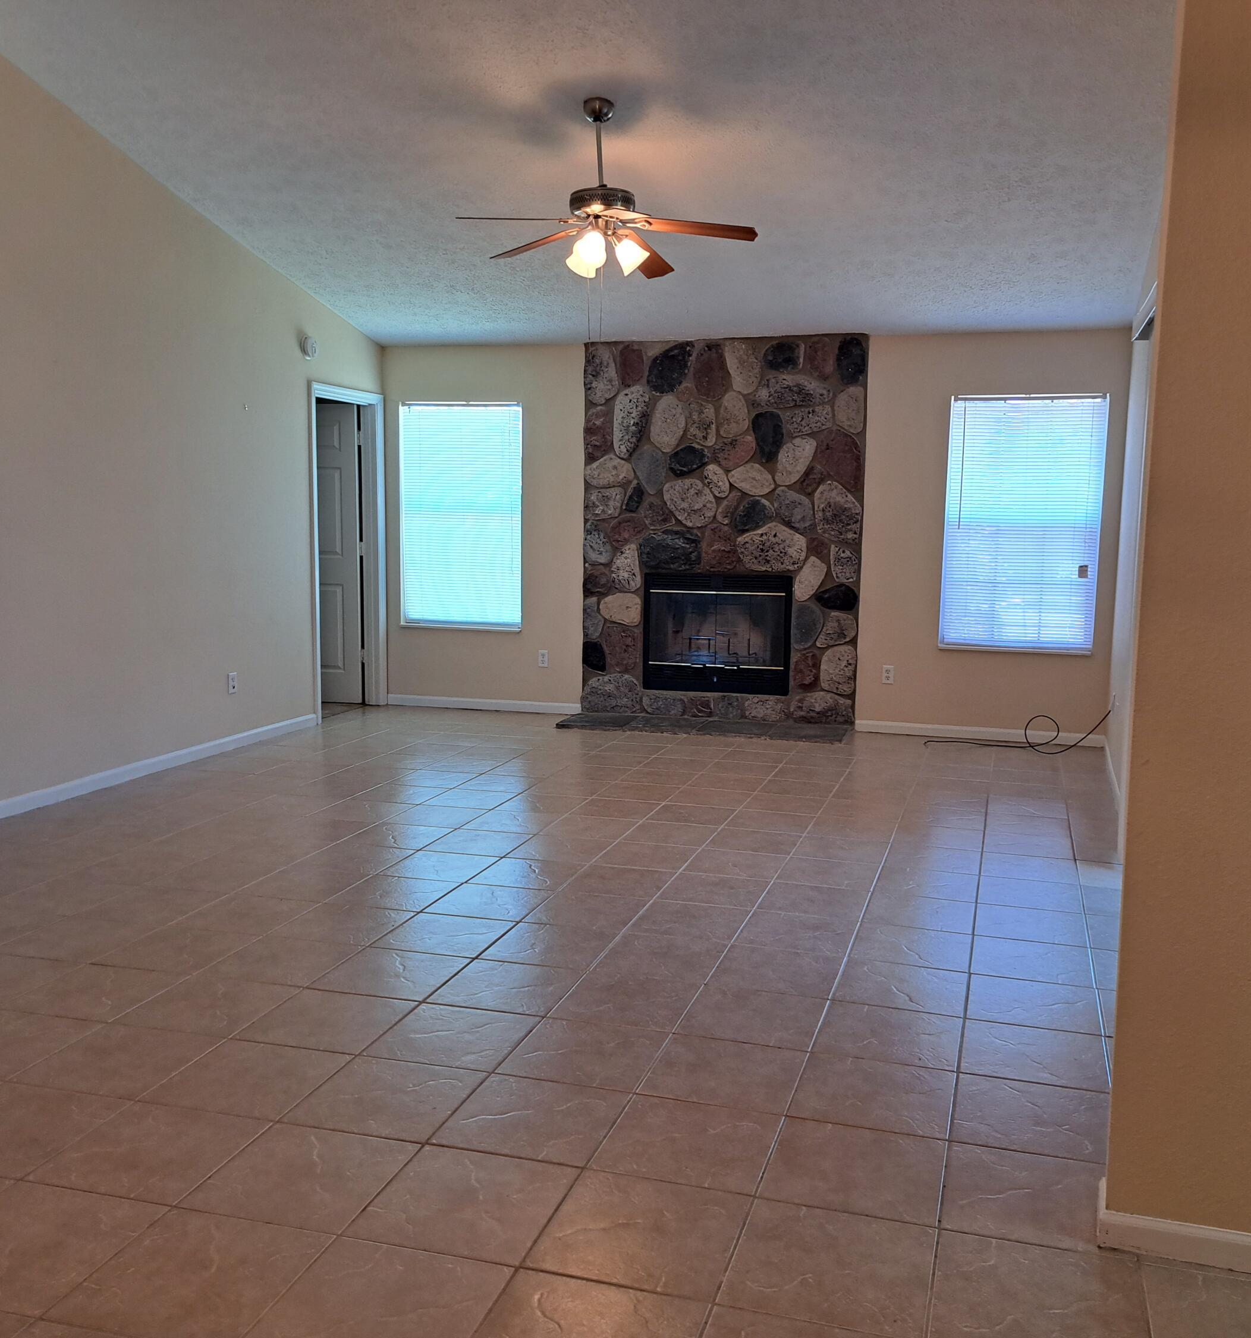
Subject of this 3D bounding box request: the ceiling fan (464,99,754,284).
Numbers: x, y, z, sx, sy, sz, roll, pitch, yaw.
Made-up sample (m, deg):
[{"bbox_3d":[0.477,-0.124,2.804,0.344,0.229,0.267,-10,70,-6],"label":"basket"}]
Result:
[{"bbox_3d":[-0.076,-2.016,5.216,1.280,0.740,1.270,3,7,17],"label":"ceiling fan"}]

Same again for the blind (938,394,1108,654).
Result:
[{"bbox_3d":[2.341,-0.849,7.308,0.860,1.490,0.050,3,7,17],"label":"blind"}]

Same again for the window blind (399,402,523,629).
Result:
[{"bbox_3d":[-1.115,-1.024,8.366,0.880,1.500,0.050,3,7,17],"label":"window blind"}]

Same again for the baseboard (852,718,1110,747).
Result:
[{"bbox_3d":[2.131,0.396,7.487,1.440,0.072,0.016,3,7,17],"label":"baseboard"}]

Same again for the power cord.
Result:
[{"bbox_3d":[2.256,0.336,7.167,1.020,0.260,0.330,3,7,17],"label":"power cord"}]

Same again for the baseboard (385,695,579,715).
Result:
[{"bbox_3d":[-0.987,0.251,8.443,1.430,0.072,0.016,3,7,17],"label":"baseboard"}]

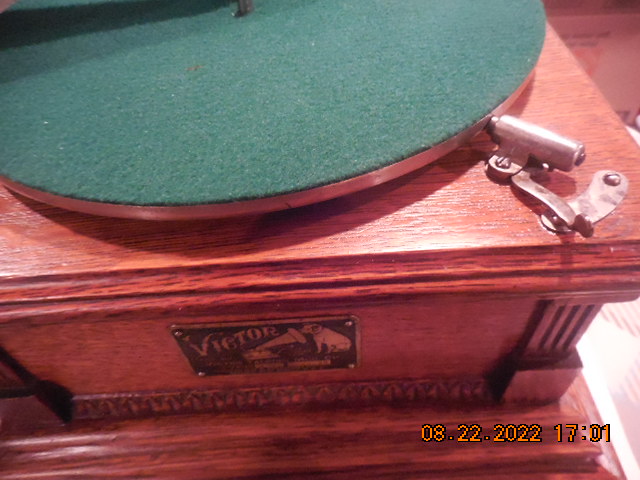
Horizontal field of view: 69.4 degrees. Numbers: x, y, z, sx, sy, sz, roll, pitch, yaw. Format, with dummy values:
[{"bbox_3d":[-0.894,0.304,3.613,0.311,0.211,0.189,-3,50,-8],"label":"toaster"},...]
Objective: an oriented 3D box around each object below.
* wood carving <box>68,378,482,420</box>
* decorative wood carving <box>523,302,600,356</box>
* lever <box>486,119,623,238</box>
[{"bbox_3d":[-0.024,0.087,0.253,0.237,0.015,0.009,-4,48,3],"label":"wood carving"},{"bbox_3d":[0.099,0.029,0.192,0.021,0.042,0.014,-4,48,3],"label":"decorative wood carving"},{"bbox_3d":[0.080,-0.025,0.145,0.034,0.020,0.045,-22,50,-13],"label":"lever"}]

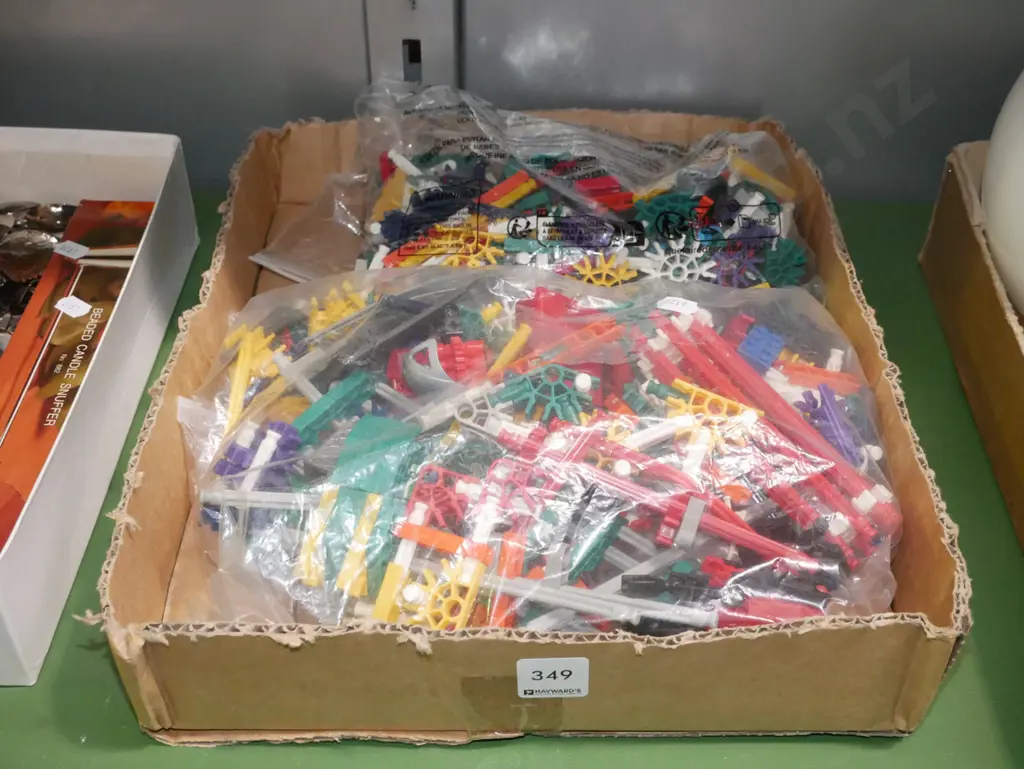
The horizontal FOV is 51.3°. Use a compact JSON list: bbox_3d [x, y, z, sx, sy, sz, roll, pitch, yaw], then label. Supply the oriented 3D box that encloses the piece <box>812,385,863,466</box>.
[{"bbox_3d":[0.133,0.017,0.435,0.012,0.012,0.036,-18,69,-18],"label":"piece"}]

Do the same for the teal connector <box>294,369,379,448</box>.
[{"bbox_3d":[-0.069,0.009,0.414,0.036,0.020,0.008,-36,68,-8],"label":"teal connector"}]

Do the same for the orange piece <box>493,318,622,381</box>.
[{"bbox_3d":[0.021,-0.013,0.451,0.061,0.010,0.012,-22,48,-26],"label":"orange piece"}]

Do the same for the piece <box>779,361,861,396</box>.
[{"bbox_3d":[0.130,-0.002,0.450,0.034,0.008,0.009,20,46,20],"label":"piece"}]

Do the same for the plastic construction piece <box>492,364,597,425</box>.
[{"bbox_3d":[0.013,0.004,0.412,0.039,0.008,0.024,1,65,-3],"label":"plastic construction piece"}]

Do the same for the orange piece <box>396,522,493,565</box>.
[{"bbox_3d":[-0.026,0.062,0.407,0.038,0.007,0.008,15,45,8],"label":"orange piece"}]

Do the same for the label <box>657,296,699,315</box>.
[{"bbox_3d":[0.074,-0.035,0.475,0.020,0.001,0.011,13,45,13],"label":"label"}]

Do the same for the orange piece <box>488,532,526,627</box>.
[{"bbox_3d":[-0.002,0.074,0.397,0.010,0.009,0.039,6,68,6],"label":"orange piece"}]

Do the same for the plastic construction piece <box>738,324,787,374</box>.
[{"bbox_3d":[0.109,-0.014,0.466,0.016,0.011,0.016,28,59,15],"label":"plastic construction piece"}]

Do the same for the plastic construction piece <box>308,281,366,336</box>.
[{"bbox_3d":[-0.080,-0.035,0.488,0.029,0.018,0.017,-23,48,-23],"label":"plastic construction piece"}]

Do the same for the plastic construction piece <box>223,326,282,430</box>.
[{"bbox_3d":[-0.104,-0.002,0.425,0.020,0.013,0.038,6,61,10],"label":"plastic construction piece"}]

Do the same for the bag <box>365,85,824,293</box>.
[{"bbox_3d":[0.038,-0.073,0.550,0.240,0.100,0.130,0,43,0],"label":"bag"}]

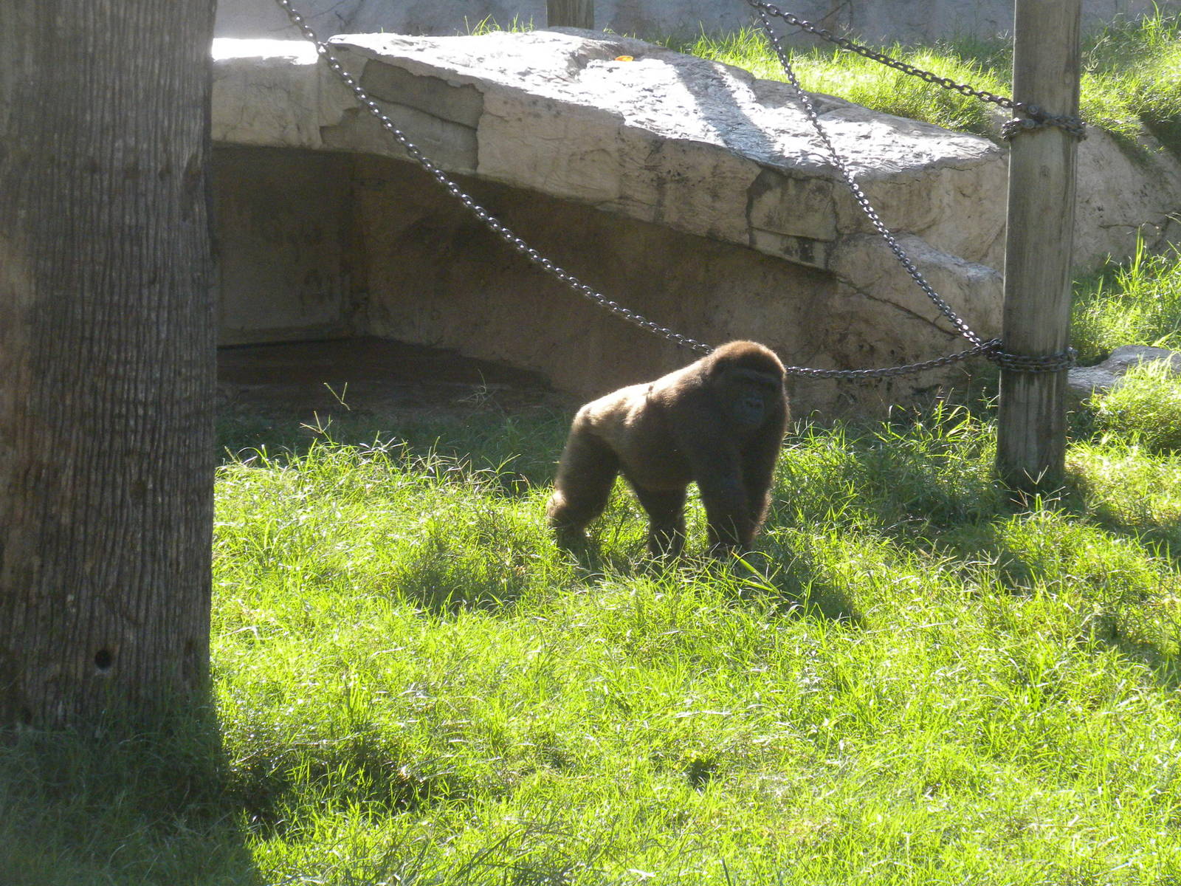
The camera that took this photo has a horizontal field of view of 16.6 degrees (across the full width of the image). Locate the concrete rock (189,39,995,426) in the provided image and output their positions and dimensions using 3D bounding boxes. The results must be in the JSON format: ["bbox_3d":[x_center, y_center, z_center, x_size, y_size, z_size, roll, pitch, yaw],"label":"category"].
[{"bbox_3d":[0.030,-1.360,23.800,4.700,2.000,2.800,1,10,0],"label":"concrete rock"}]

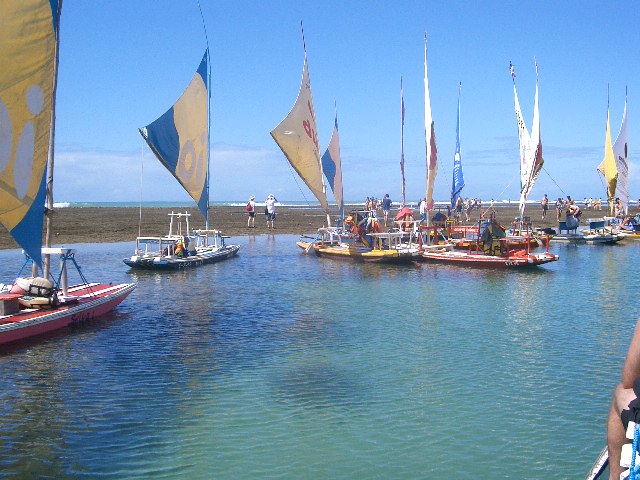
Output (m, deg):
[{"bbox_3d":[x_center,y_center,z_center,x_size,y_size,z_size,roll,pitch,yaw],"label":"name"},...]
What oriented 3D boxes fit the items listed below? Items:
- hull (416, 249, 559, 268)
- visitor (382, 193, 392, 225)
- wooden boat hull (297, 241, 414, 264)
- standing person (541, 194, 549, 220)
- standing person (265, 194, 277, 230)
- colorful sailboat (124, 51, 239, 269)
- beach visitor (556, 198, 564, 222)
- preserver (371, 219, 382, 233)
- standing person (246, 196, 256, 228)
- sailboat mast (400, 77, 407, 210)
[{"bbox_3d":[3.851,0.348,18.046,1.250,0.400,4.200,-2,4,-37],"label":"hull"},{"bbox_3d":[3.529,-1.524,37.699,0.520,1.720,0.420,-2,4,-30],"label":"visitor"},{"bbox_3d":[0.781,0.266,19.543,1.250,0.420,4.400,-3,4,-38],"label":"wooden boat hull"},{"bbox_3d":[16.070,-2.388,51.550,0.500,1.730,0.360,1,3,25],"label":"standing person"},{"bbox_3d":[-2.540,-1.450,37.001,0.600,1.760,0.450,1,3,15],"label":"standing person"},{"bbox_3d":[-3.027,-2.203,17.807,1.500,5.600,4.700,1,3,19],"label":"colorful sailboat"},{"bbox_3d":[16.136,-2.013,48.382,0.380,1.570,0.450,-2,4,-32],"label":"beach visitor"},{"bbox_3d":[1.520,-0.383,19.300,0.320,0.400,0.220,0,3,6],"label":"preserver"},{"bbox_3d":[-3.565,-1.449,37.524,0.500,1.660,0.450,2,4,37],"label":"standing person"},{"bbox_3d":[2.904,-3.103,25.000,0.200,5.130,0.200,-1,0,18],"label":"sailboat mast"}]

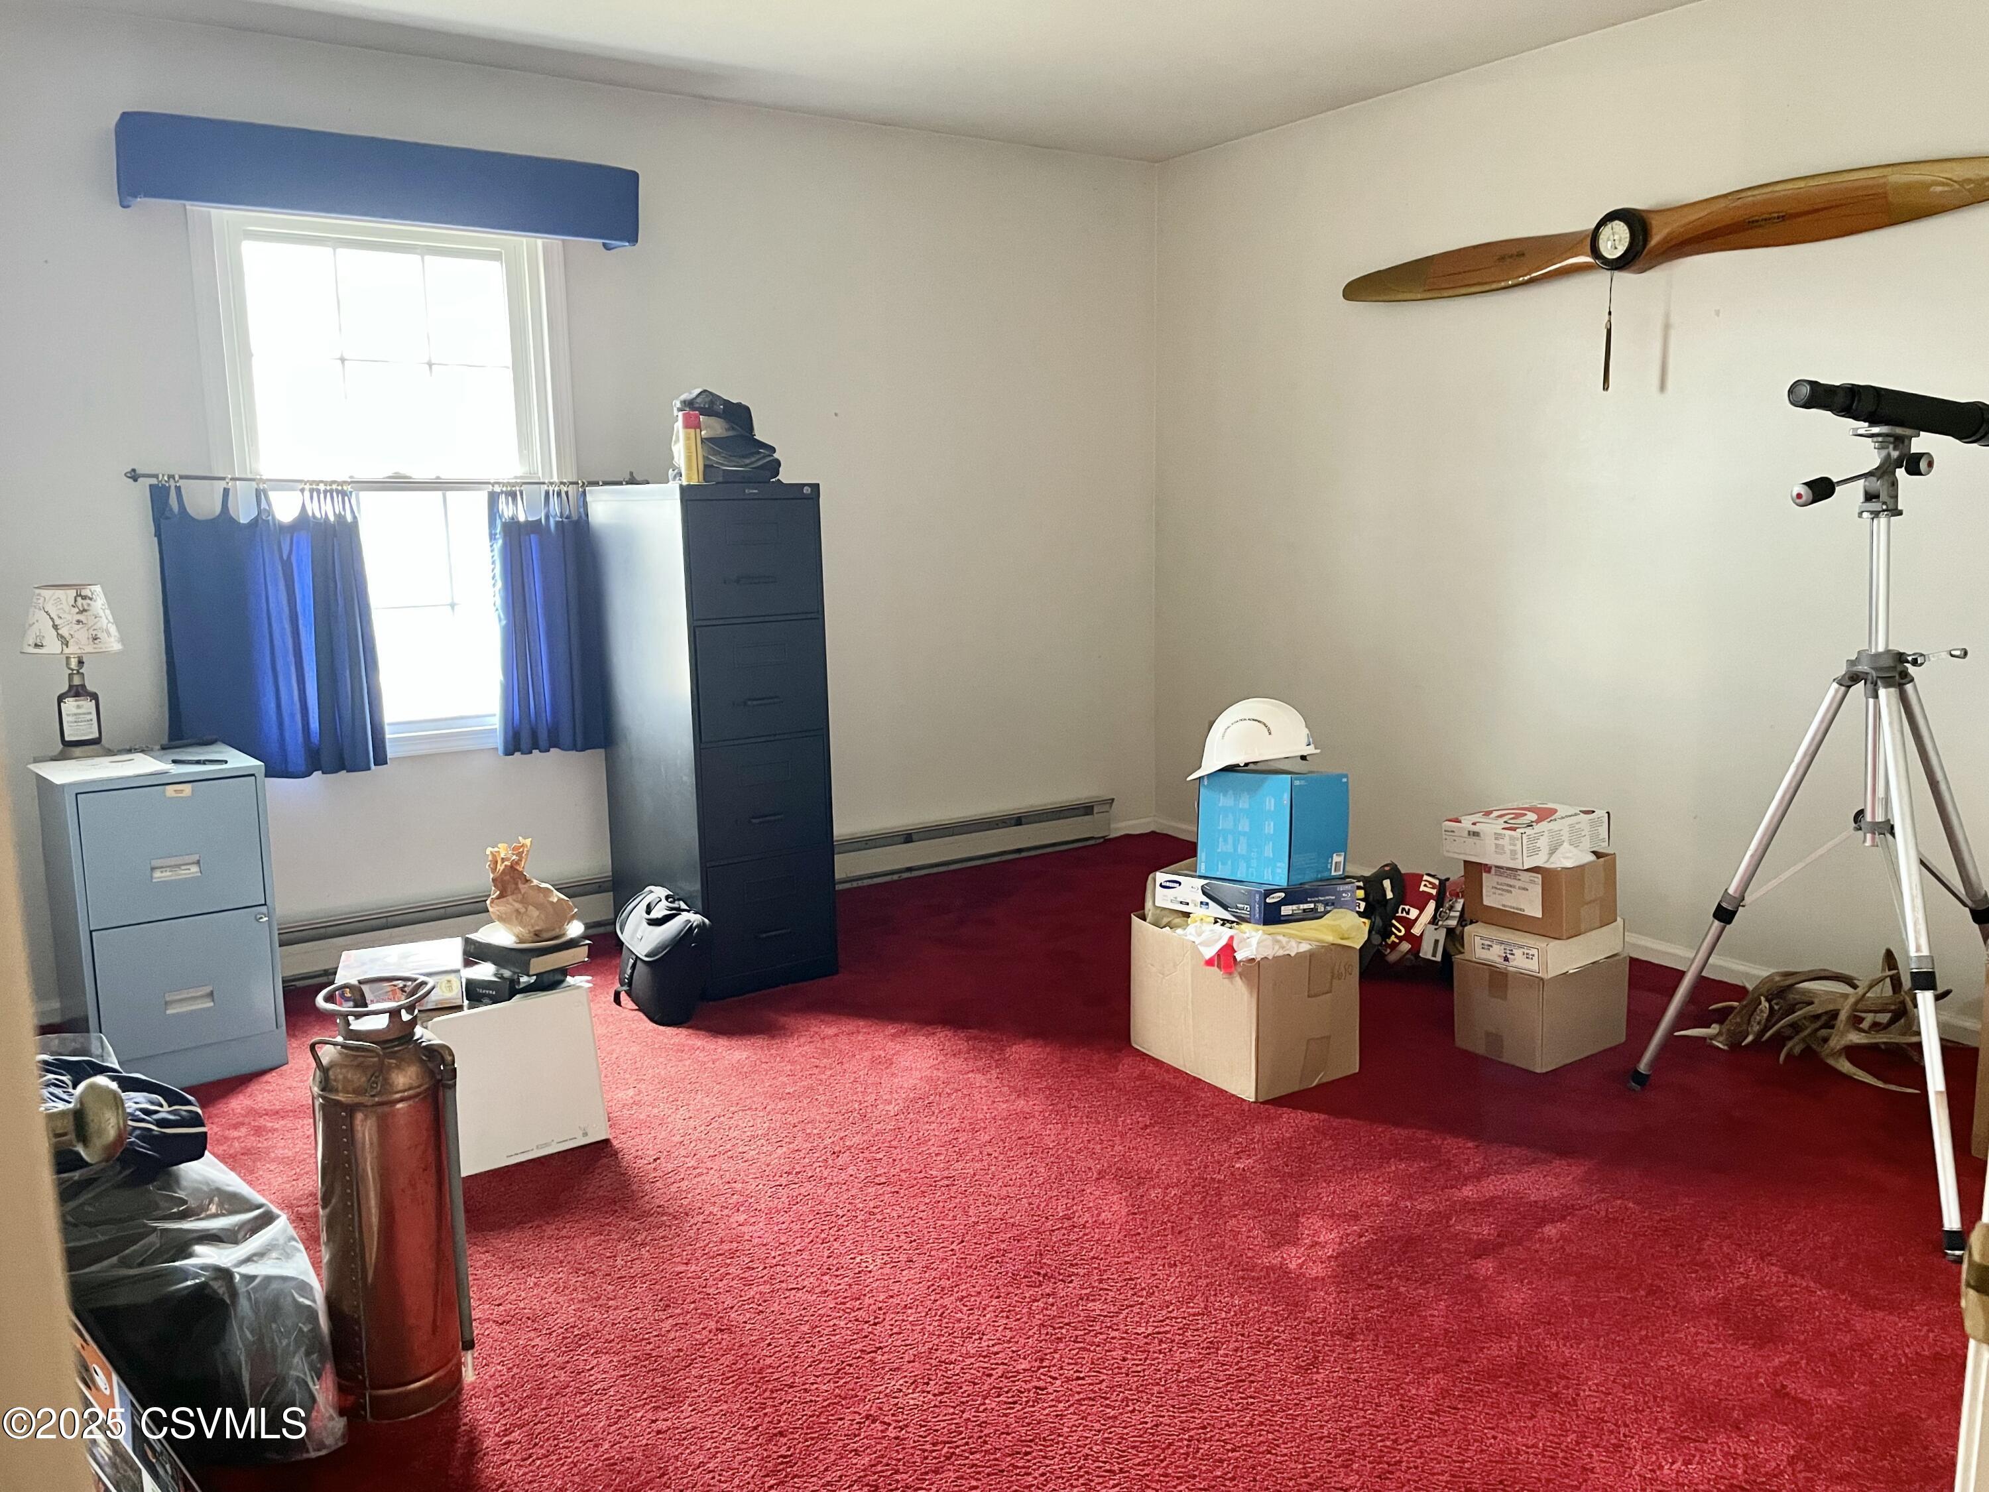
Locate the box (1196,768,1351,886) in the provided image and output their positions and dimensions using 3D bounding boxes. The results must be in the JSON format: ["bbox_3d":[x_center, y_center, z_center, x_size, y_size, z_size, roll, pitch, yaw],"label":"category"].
[{"bbox_3d":[0.632,0.179,3.380,0.239,0.232,0.239,2,2,43],"label":"box"}]

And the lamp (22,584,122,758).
[{"bbox_3d":[-2.169,-0.173,3.505,0.243,0.402,0.243,-7,11,-33],"label":"lamp"}]

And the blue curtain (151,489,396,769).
[{"bbox_3d":[-1.876,-0.296,3.883,0.515,0.755,0.090,-7,11,-33],"label":"blue curtain"}]

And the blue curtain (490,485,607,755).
[{"bbox_3d":[-1.254,-0.350,4.283,0.371,0.766,0.090,-7,11,-33],"label":"blue curtain"}]

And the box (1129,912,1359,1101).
[{"bbox_3d":[0.564,0.564,3.400,0.296,0.306,0.436,-6,11,-31],"label":"box"}]

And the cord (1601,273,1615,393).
[{"bbox_3d":[1.589,-1.069,3.859,0.020,0.308,0.022,-7,11,-33],"label":"cord"}]

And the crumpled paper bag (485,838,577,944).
[{"bbox_3d":[-0.957,0.298,3.090,0.175,0.192,0.150,-4,10,-18],"label":"crumpled paper bag"}]

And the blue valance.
[{"bbox_3d":[-1.561,-1.452,3.897,1.244,0.194,0.172,-7,11,-33],"label":"blue valance"}]

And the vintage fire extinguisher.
[{"bbox_3d":[-0.860,0.639,2.149,0.209,0.602,0.179,-9,13,-43],"label":"vintage fire extinguisher"}]

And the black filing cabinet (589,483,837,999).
[{"bbox_3d":[-0.780,-0.048,4.135,0.382,1.319,0.658,-7,11,-33],"label":"black filing cabinet"}]

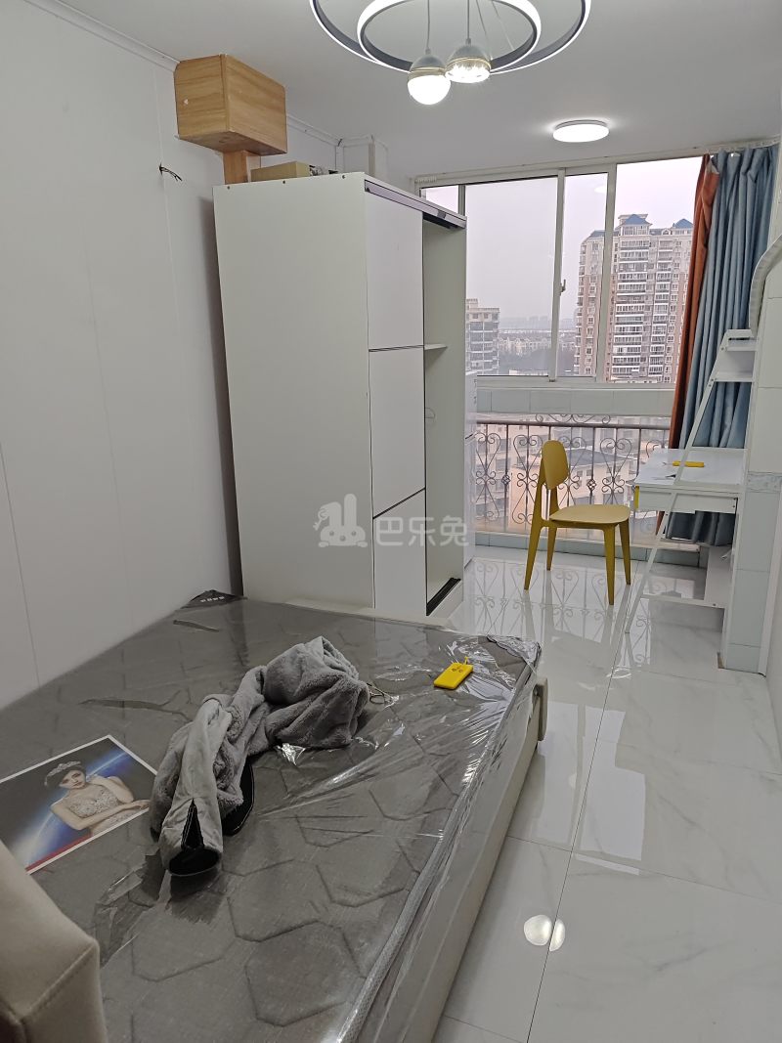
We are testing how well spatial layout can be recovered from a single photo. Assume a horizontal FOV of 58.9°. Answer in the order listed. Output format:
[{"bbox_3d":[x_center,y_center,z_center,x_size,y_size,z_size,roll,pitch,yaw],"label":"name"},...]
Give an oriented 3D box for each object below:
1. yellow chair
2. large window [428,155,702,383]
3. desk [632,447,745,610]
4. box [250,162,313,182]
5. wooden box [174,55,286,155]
[{"bbox_3d":[1.068,-0.026,3.873,0.515,0.831,0.410,8,18,31],"label":"yellow chair"},{"bbox_3d":[1.006,-1.459,4.197,1.771,1.238,0.100,5,17,22],"label":"large window"},{"bbox_3d":[1.585,0.078,3.610,0.570,0.752,1.000,6,17,23],"label":"desk"},{"bbox_3d":[-0.405,-1.278,2.613,0.222,0.100,0.110,9,18,32],"label":"box"},{"bbox_3d":[-0.601,-1.557,2.642,0.223,0.240,0.396,5,17,22],"label":"wooden box"}]

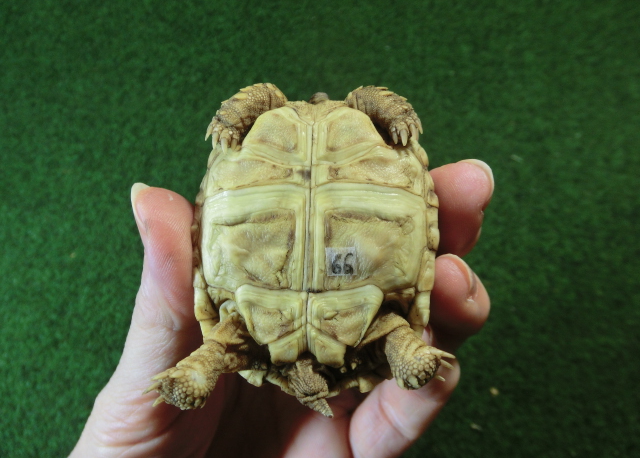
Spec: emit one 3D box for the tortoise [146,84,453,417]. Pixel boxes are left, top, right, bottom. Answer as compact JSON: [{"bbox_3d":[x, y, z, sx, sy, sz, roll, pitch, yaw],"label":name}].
[{"bbox_3d":[-0.005,0.005,0.136,0.073,0.039,0.083,2,90,0],"label":"tortoise"}]

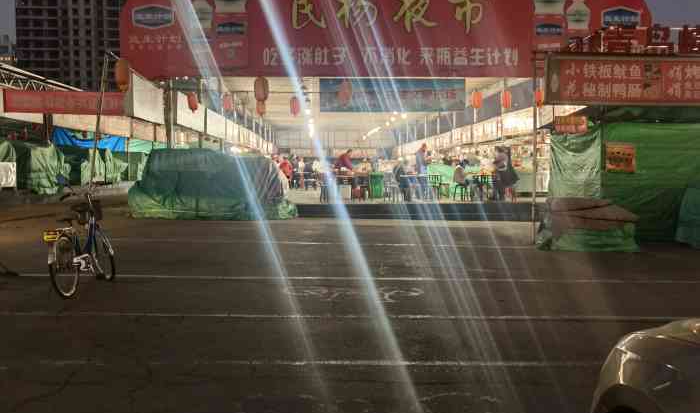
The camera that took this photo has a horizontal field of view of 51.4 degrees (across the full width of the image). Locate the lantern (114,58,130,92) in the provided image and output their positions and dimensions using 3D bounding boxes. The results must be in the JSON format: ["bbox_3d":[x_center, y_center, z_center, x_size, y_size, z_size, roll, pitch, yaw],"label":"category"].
[{"bbox_3d":[-5.689,-3.276,18.200,0.360,0.820,0.360,0,3,0],"label":"lantern"}]

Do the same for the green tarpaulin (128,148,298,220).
[{"bbox_3d":[-3.456,-0.604,18.700,4.120,1.770,1.900,0,3,0],"label":"green tarpaulin"}]

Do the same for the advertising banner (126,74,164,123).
[{"bbox_3d":[-5.469,-2.885,20.000,0.150,1.060,3.700,0,3,-2],"label":"advertising banner"}]

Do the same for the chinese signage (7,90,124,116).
[{"bbox_3d":[-7.152,-2.601,18.200,3.030,0.580,0.100,0,3,0],"label":"chinese signage"}]

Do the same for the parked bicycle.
[{"bbox_3d":[-2.955,0.345,8.100,0.550,1.130,1.680,0,3,5],"label":"parked bicycle"}]

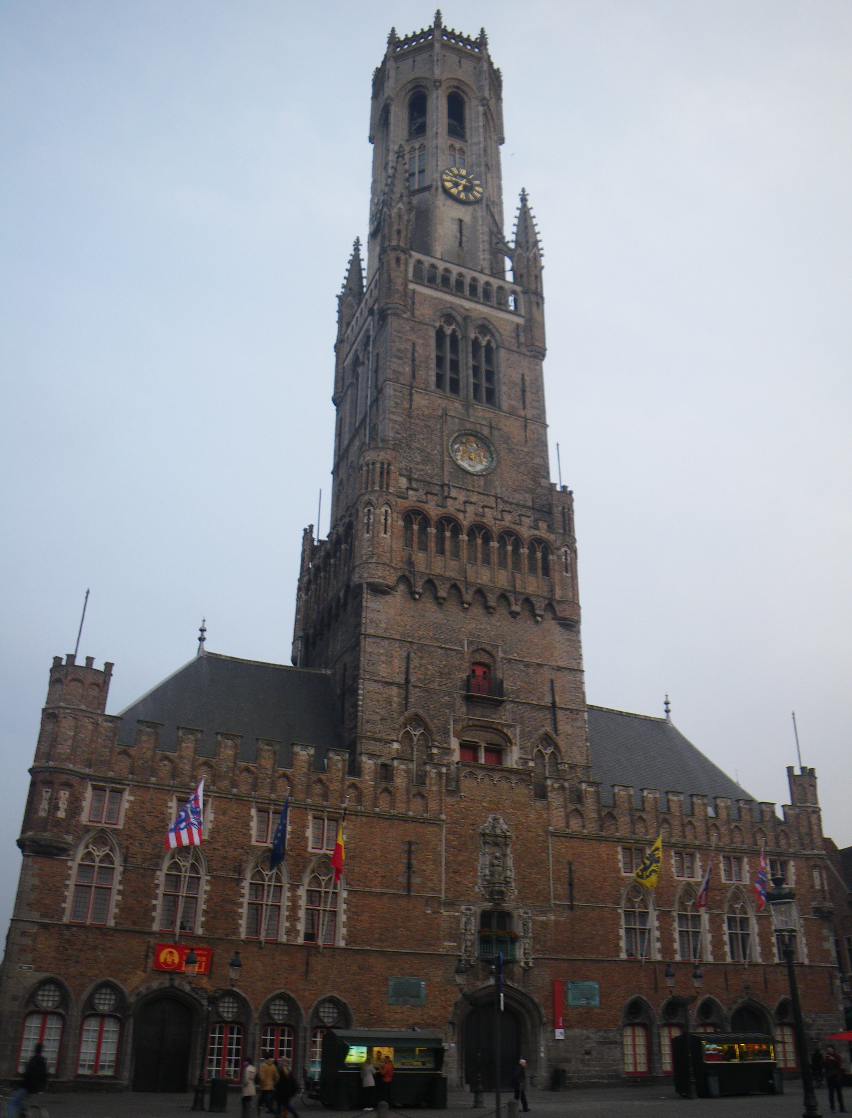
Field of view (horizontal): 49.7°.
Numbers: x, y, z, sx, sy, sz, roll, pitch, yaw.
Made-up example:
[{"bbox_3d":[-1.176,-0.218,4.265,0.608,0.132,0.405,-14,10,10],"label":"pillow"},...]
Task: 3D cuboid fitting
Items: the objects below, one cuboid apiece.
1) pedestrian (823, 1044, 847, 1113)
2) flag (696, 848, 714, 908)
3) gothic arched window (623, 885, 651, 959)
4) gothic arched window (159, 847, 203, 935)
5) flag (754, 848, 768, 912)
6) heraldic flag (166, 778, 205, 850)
[{"bbox_3d":[11.683,14.823,26.212,0.600,1.770,0.450,-16,-32,29],"label":"pedestrian"},{"bbox_3d":[14.495,16.572,47.757,0.750,2.800,0.600,12,-30,-19],"label":"flag"},{"bbox_3d":[10.893,18.612,47.163,1.650,3.600,0.400,12,-30,-19],"label":"gothic arched window"},{"bbox_3d":[-10.565,14.288,39.668,1.700,3.600,0.400,12,-30,-19],"label":"gothic arched window"},{"bbox_3d":[17.420,16.612,47.779,0.900,2.900,0.700,12,-30,-20],"label":"flag"},{"bbox_3d":[-10.147,10.784,38.769,1.600,2.850,0.600,12,-30,-20],"label":"heraldic flag"}]

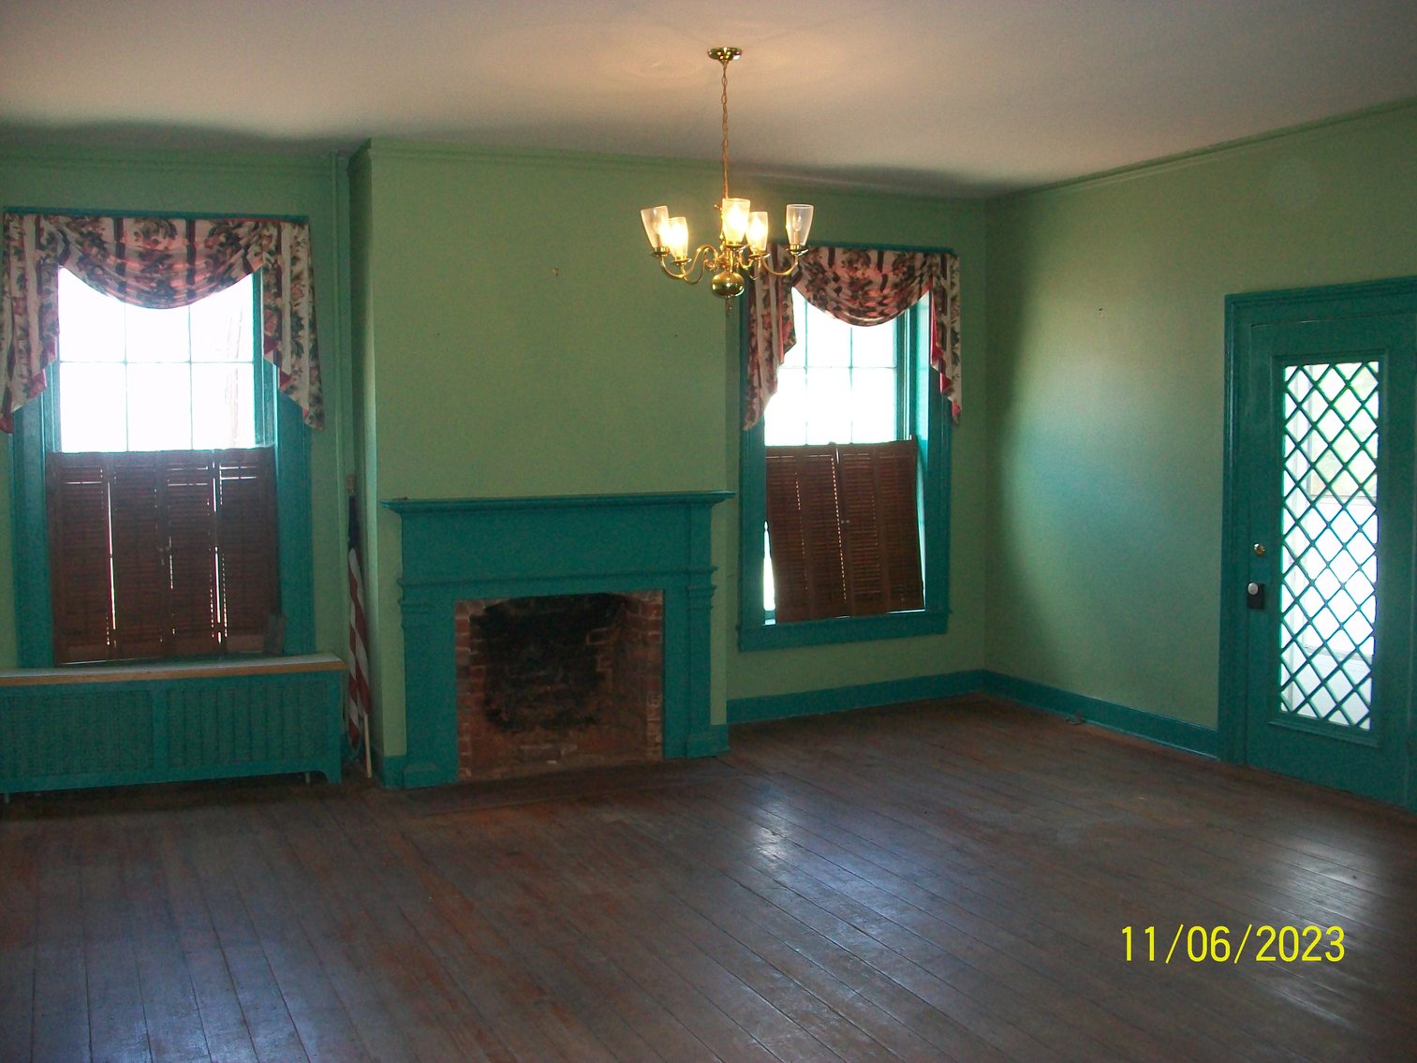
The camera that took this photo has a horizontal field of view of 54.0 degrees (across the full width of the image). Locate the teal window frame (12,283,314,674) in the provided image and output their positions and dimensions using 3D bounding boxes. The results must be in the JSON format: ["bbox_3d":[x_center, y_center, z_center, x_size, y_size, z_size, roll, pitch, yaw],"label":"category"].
[{"bbox_3d":[-2.511,-0.404,6.460,1.296,2.098,0.186,-2,5,-25],"label":"teal window frame"}]

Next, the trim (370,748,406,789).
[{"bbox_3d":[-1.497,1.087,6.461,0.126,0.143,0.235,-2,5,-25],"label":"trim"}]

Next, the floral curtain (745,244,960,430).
[{"bbox_3d":[0.834,-1.086,7.804,1.409,0.996,0.138,-2,5,-25],"label":"floral curtain"}]

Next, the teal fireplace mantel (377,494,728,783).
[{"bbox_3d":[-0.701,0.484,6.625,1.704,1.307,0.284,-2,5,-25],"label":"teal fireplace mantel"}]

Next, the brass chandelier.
[{"bbox_3d":[0.058,-1.291,5.023,0.616,0.891,0.616,0,4,0],"label":"brass chandelier"}]

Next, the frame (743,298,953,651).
[{"bbox_3d":[0.756,-0.479,7.963,1.369,2.228,0.186,-2,5,-25],"label":"frame"}]

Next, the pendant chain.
[{"bbox_3d":[0.057,-1.444,5.011,0.032,0.502,0.032,-2,5,-25],"label":"pendant chain"}]

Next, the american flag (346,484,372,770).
[{"bbox_3d":[-1.656,0.450,6.607,0.094,1.420,0.100,-3,-6,-25],"label":"american flag"}]

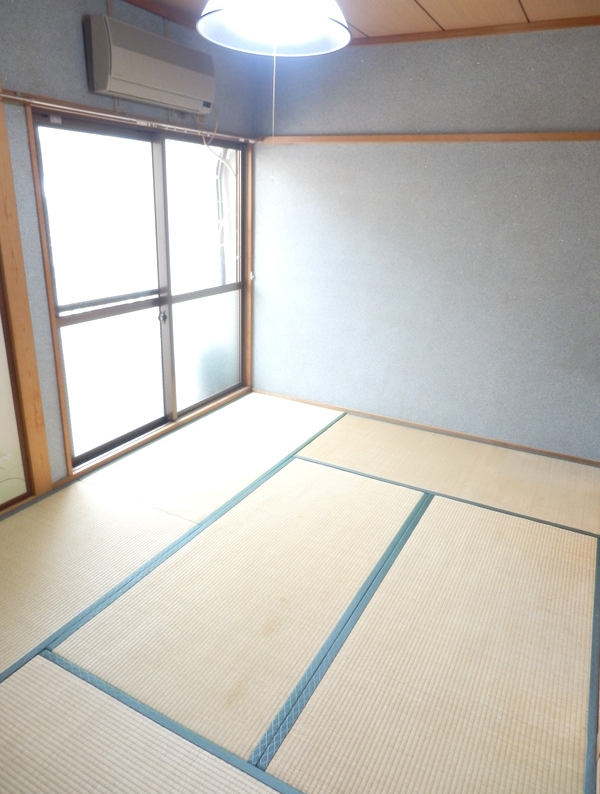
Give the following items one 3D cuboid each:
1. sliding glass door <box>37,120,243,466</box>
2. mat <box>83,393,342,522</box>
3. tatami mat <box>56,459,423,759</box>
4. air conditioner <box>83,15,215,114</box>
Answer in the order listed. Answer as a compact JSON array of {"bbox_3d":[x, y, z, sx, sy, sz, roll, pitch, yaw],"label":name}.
[{"bbox_3d":[-0.828,-0.661,3.463,0.075,1.749,1.653,12,22,26],"label":"sliding glass door"},{"bbox_3d":[-0.437,0.311,3.553,0.853,0.050,1.703,12,22,26],"label":"mat"},{"bbox_3d":[-0.090,0.719,2.466,0.859,0.050,1.743,12,22,26],"label":"tatami mat"},{"bbox_3d":[-0.746,-1.700,2.903,0.184,0.306,0.780,12,22,26],"label":"air conditioner"}]

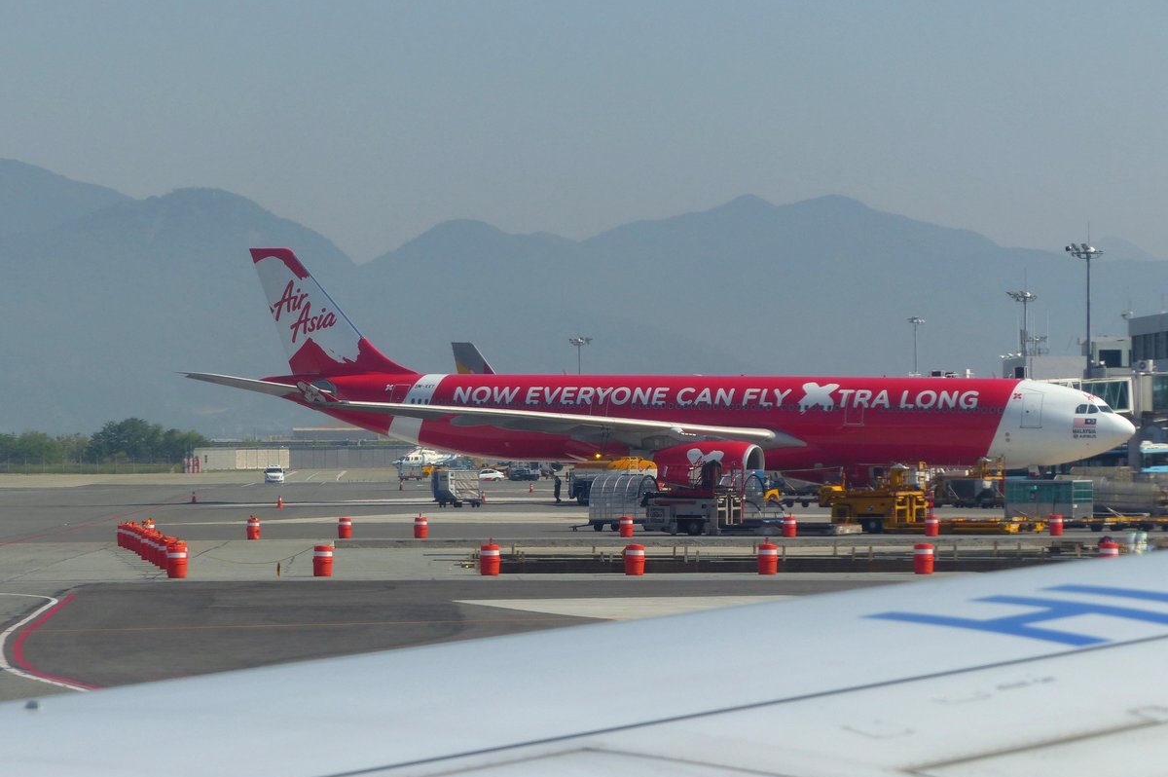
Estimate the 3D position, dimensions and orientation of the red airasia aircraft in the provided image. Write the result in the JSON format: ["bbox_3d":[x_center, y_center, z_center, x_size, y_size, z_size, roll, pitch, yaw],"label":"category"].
[{"bbox_3d":[5.830,-1.050,369.600,63.700,16.900,60.300,0,-1,27],"label":"red airasia aircraft"}]

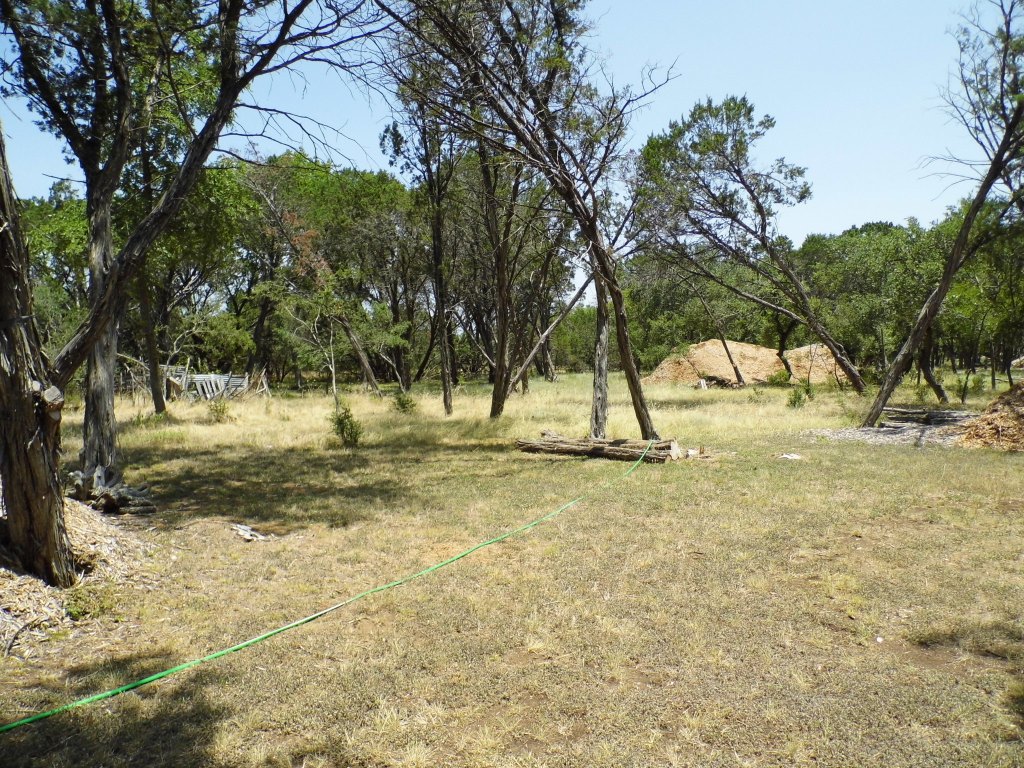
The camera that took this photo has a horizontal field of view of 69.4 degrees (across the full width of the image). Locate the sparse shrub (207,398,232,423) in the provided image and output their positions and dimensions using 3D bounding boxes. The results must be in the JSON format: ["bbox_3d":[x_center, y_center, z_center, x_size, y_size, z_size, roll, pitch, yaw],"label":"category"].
[{"bbox_3d":[-6.131,0.566,15.500,0.540,0.520,0.500,0,3,0],"label":"sparse shrub"}]

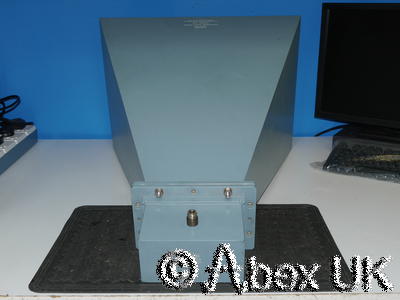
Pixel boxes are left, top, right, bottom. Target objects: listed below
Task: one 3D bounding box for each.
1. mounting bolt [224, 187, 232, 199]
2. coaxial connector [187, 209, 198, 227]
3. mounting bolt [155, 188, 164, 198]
[{"bbox_3d":[0.046,0.070,0.897,0.014,0.014,0.016,0,26,1],"label":"mounting bolt"},{"bbox_3d":[-0.011,0.104,0.849,0.018,0.021,0.018,0,26,1],"label":"coaxial connector"},{"bbox_3d":[-0.066,0.071,0.901,0.014,0.014,0.015,0,26,1],"label":"mounting bolt"}]

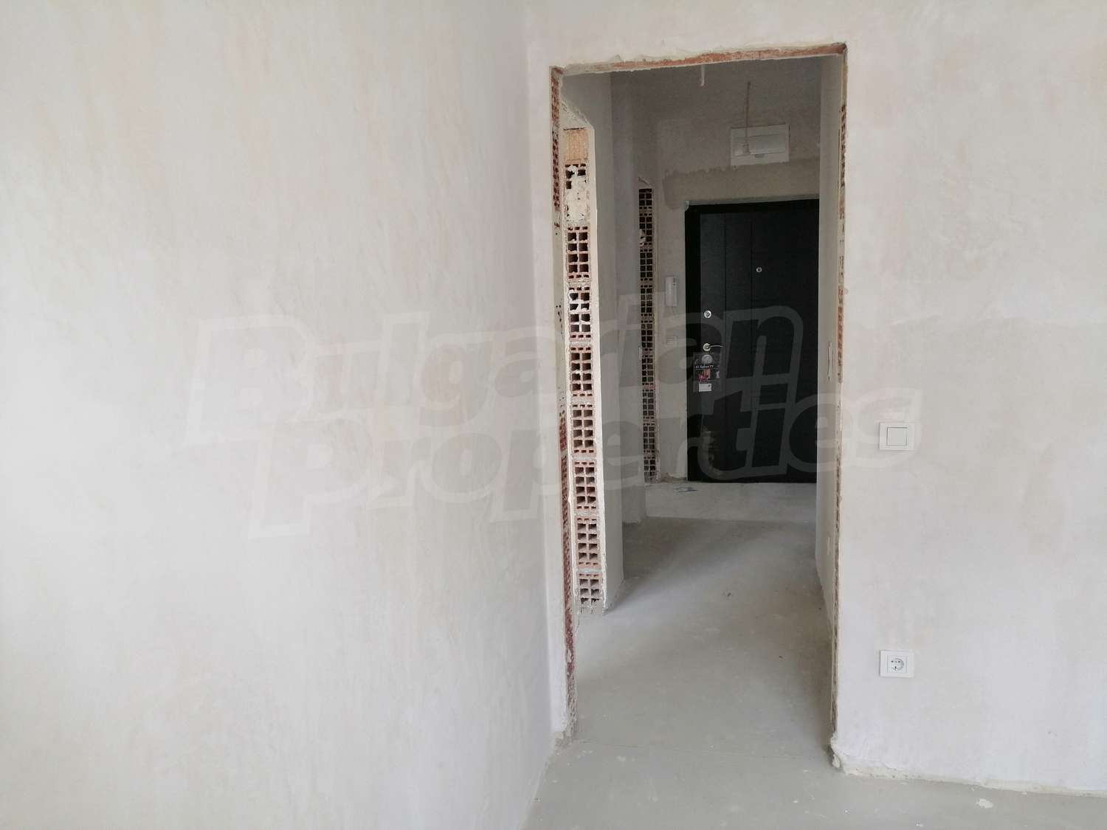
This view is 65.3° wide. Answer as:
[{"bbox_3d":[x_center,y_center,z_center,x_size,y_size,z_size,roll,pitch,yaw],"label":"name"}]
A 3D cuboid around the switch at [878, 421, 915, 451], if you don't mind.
[{"bbox_3d":[0.957,0.060,2.406,0.093,0.079,0.012,0,8,12],"label":"switch"}]

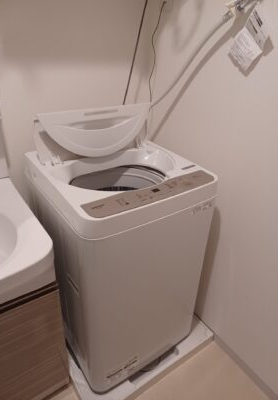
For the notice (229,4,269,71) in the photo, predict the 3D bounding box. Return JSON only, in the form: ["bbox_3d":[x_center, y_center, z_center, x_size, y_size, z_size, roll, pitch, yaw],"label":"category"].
[{"bbox_3d":[0.329,-0.476,0.855,0.025,0.143,0.100,-22,71,-22],"label":"notice"}]

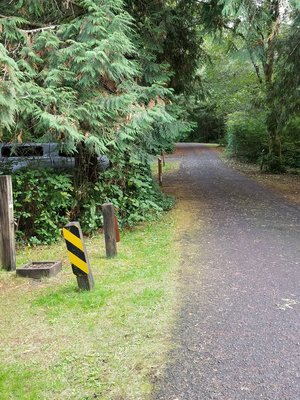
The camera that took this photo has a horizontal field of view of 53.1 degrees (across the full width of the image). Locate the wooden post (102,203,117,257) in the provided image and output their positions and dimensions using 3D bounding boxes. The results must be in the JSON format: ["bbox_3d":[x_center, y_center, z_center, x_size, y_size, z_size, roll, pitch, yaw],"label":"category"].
[{"bbox_3d":[-0.579,0.428,4.309,0.135,0.770,0.135,-1,11,7],"label":"wooden post"}]

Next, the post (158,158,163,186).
[{"bbox_3d":[0.327,-0.934,10.014,0.110,0.910,0.110,-2,11,6],"label":"post"}]

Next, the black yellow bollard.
[{"bbox_3d":[-0.796,0.640,3.355,0.165,0.765,0.140,-6,13,15],"label":"black yellow bollard"}]

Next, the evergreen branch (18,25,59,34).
[{"bbox_3d":[-1.856,-2.841,5.000,0.660,0.110,0.120,-9,11,-6],"label":"evergreen branch"}]

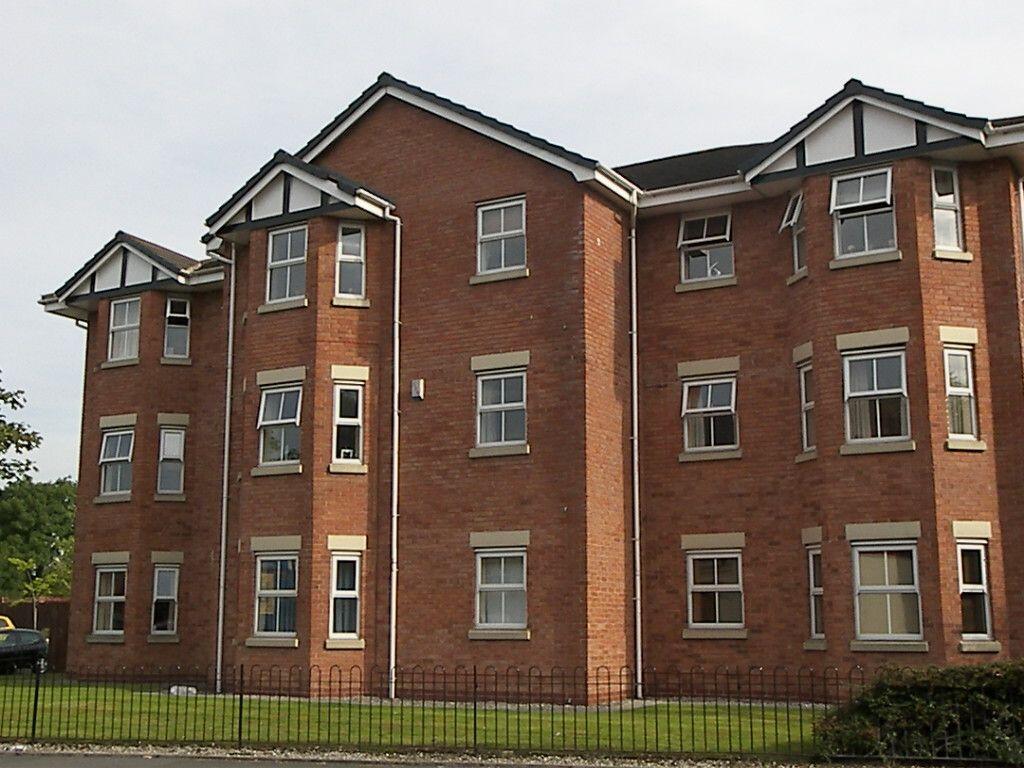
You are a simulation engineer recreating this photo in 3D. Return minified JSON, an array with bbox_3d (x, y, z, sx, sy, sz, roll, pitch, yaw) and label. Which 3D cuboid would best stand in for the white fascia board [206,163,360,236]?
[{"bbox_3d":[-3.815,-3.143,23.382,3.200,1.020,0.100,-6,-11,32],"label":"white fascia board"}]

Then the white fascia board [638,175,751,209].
[{"bbox_3d":[2.845,-2.982,22.144,1.902,0.210,0.080,-6,-11,30],"label":"white fascia board"}]

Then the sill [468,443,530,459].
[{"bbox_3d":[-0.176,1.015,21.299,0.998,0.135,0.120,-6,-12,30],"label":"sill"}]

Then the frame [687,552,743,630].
[{"bbox_3d":[3.094,3.113,21.503,0.885,1.165,0.070,-6,-12,29],"label":"frame"}]

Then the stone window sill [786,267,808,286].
[{"bbox_3d":[4.255,-1.599,21.173,0.140,0.140,0.600,2,-10,-13],"label":"stone window sill"}]

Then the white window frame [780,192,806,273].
[{"bbox_3d":[4.268,-2.312,21.275,0.330,1.240,0.470,2,-10,-13],"label":"white window frame"}]

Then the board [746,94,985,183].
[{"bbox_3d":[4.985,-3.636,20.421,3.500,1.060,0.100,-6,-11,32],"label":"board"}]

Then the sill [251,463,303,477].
[{"bbox_3d":[-3.725,1.395,22.671,1.010,0.140,0.120,-6,-11,30],"label":"sill"}]

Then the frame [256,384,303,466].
[{"bbox_3d":[-3.708,0.656,22.851,0.910,1.320,0.150,-6,-11,32],"label":"frame"}]

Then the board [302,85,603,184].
[{"bbox_3d":[-1.232,-3.869,22.716,5.850,2.240,0.100,-6,-12,30],"label":"board"}]

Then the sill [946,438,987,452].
[{"bbox_3d":[6.194,0.832,19.405,0.610,0.140,0.120,3,-10,-14],"label":"sill"}]

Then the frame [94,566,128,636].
[{"bbox_3d":[-7.731,4.202,27.539,0.910,1.325,0.080,-6,-11,32],"label":"frame"}]

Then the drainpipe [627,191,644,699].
[{"bbox_3d":[1.937,0.839,22.097,0.085,7.930,0.085,-6,-12,30],"label":"drainpipe"}]

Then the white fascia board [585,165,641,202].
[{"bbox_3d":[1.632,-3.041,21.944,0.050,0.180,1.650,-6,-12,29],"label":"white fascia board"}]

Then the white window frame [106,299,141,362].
[{"bbox_3d":[-7.713,-1.079,28.298,0.880,1.220,0.080,-6,-11,30],"label":"white window frame"}]

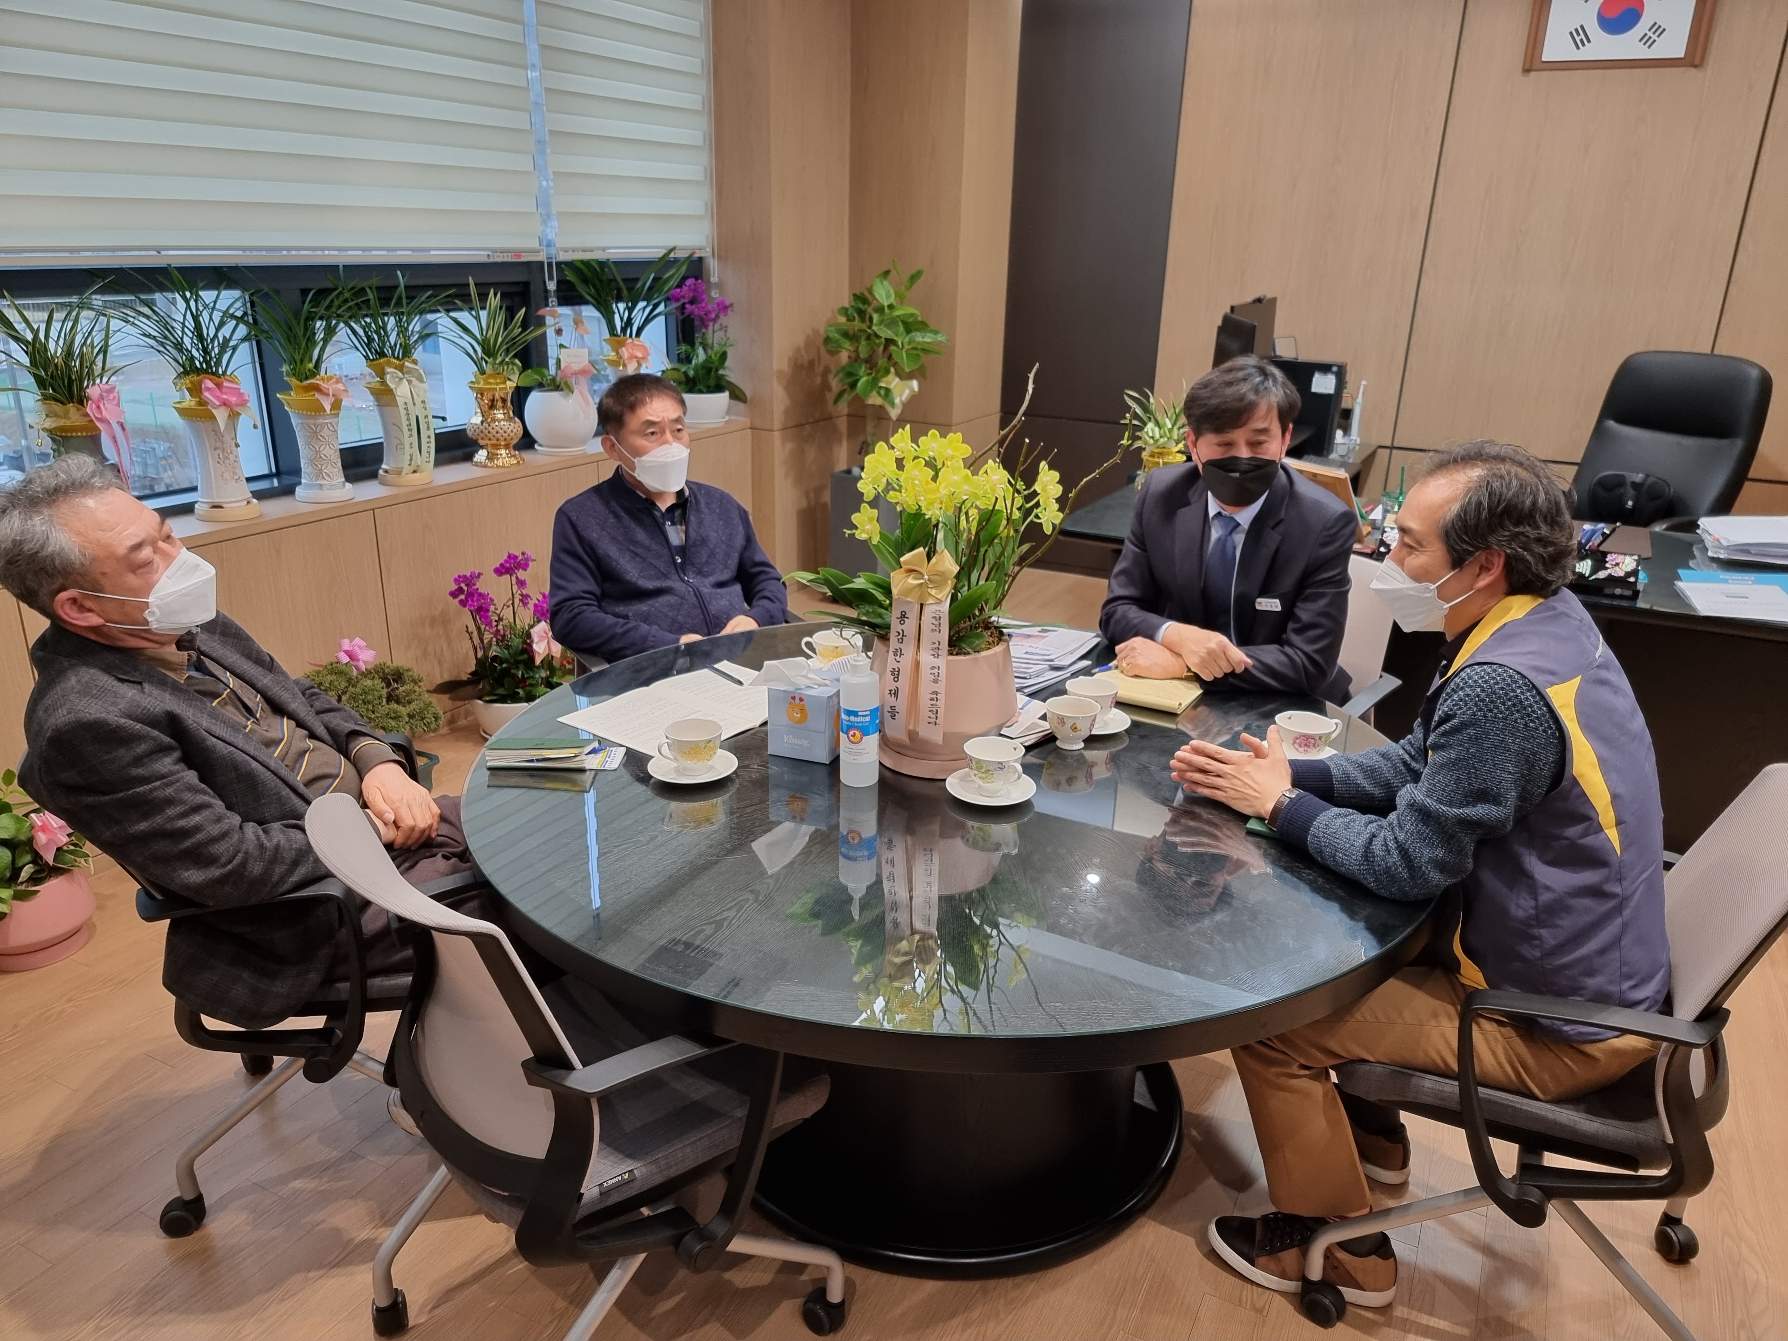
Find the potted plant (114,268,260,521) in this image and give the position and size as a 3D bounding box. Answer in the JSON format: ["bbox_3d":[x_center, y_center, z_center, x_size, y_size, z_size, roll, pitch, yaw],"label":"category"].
[{"bbox_3d":[-1.934,-0.757,3.421,0.390,0.660,0.410,11,22,26],"label":"potted plant"}]

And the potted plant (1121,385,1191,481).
[{"bbox_3d":[0.951,-0.818,4.421,0.320,0.370,0.300,7,20,17],"label":"potted plant"}]

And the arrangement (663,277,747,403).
[{"bbox_3d":[-0.826,-1.409,5.254,0.340,0.510,0.370,1,19,0],"label":"arrangement"}]

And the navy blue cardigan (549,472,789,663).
[{"bbox_3d":[-0.509,-0.173,2.908,0.570,0.580,0.430,-9,22,-27],"label":"navy blue cardigan"}]

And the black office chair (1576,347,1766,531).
[{"bbox_3d":[2.603,-0.457,4.345,0.660,1.250,0.720,19,26,41],"label":"black office chair"}]

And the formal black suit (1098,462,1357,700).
[{"bbox_3d":[0.713,-0.133,2.692,0.560,0.610,0.460,12,22,29],"label":"formal black suit"}]

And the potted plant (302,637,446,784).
[{"bbox_3d":[-1.534,0.140,3.591,0.360,0.480,0.420,11,22,26],"label":"potted plant"}]

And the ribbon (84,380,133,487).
[{"bbox_3d":[-1.865,-0.541,2.970,0.100,0.290,0.120,9,21,20],"label":"ribbon"}]

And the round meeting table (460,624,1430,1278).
[{"bbox_3d":[0.093,0.485,2.299,1.635,0.718,1.635,1,19,0],"label":"round meeting table"}]

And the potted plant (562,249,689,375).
[{"bbox_3d":[-1.050,-1.255,4.826,0.440,0.665,0.480,11,21,26],"label":"potted plant"}]

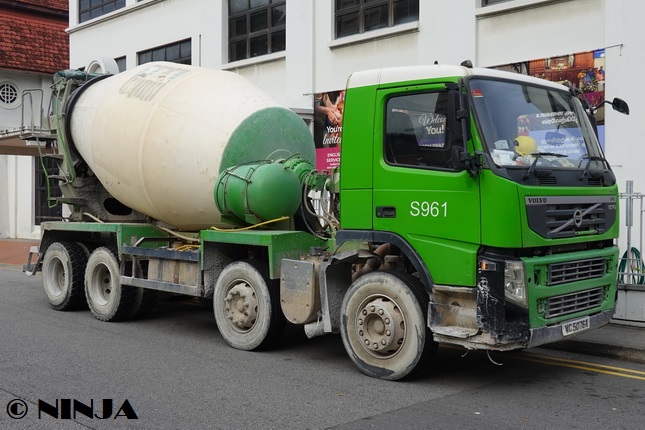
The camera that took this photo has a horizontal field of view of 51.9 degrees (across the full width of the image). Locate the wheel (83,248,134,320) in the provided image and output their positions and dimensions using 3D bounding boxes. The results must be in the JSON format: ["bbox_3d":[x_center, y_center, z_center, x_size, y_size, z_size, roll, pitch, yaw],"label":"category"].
[{"bbox_3d":[-3.111,1.005,9.721,1.040,1.040,0.280,1,1,42],"label":"wheel"}]

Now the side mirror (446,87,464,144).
[{"bbox_3d":[1.107,-0.825,5.493,0.120,0.460,0.210,1,1,42],"label":"side mirror"}]

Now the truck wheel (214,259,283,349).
[{"bbox_3d":[-0.831,1.034,7.682,1.030,1.030,0.290,1,1,42],"label":"truck wheel"}]

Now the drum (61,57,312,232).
[{"bbox_3d":[-2.156,-1.086,10.258,4.500,2.420,2.420,19,13,40],"label":"drum"}]

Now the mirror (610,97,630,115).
[{"bbox_3d":[3.155,-1.148,7.018,0.120,0.200,0.220,-28,-18,39],"label":"mirror"}]

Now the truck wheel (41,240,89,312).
[{"bbox_3d":[-4.132,0.992,10.647,1.040,1.040,0.280,1,1,42],"label":"truck wheel"}]

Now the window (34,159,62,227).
[{"bbox_3d":[-10.322,-0.886,25.000,1.100,2.500,0.150,-1,1,-44],"label":"window"}]

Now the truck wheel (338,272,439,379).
[{"bbox_3d":[0.641,1.053,6.347,1.030,1.030,0.290,1,1,42],"label":"truck wheel"}]

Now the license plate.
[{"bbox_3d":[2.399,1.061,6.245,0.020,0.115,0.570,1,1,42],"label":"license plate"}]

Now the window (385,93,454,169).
[{"bbox_3d":[0.876,-0.762,6.007,0.780,0.720,0.060,1,-3,42],"label":"window"}]

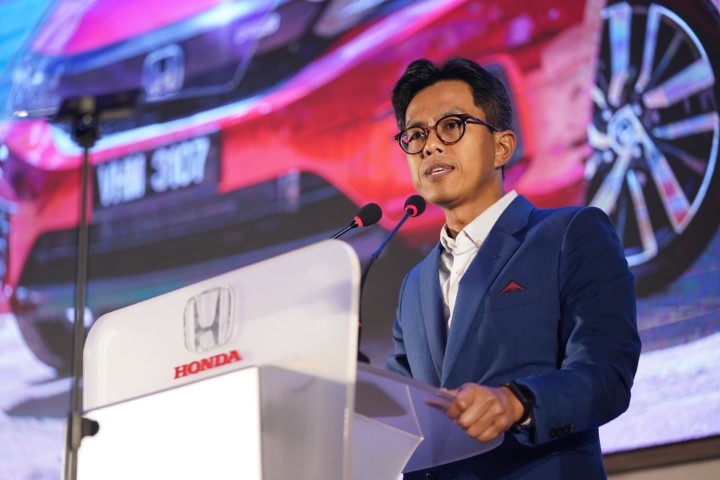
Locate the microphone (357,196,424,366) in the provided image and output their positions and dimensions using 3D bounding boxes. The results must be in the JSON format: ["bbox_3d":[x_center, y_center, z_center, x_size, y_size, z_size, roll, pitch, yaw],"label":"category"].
[{"bbox_3d":[0.031,0.050,3.200,0.068,0.277,0.205,-9,-18,31],"label":"microphone"}]

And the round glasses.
[{"bbox_3d":[0.149,-0.152,3.510,0.140,0.049,0.142,-15,-17,30],"label":"round glasses"}]

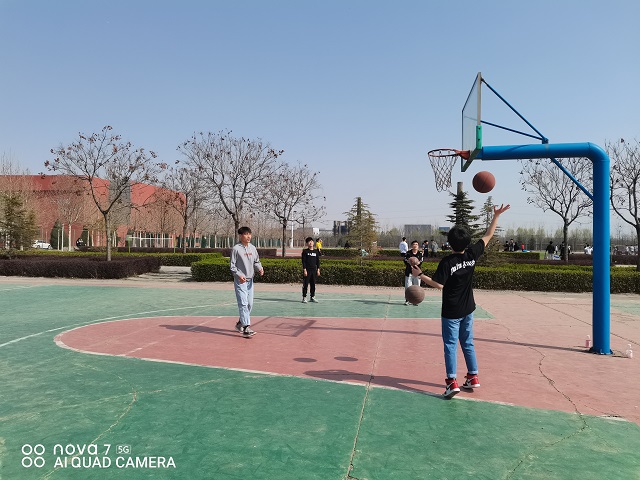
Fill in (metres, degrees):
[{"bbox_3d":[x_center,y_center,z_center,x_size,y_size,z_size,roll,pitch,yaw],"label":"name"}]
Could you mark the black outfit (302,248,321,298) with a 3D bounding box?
[{"bbox_3d":[-0.227,0.882,12.850,0.470,1.340,0.290,1,-1,-10],"label":"black outfit"}]

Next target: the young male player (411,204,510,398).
[{"bbox_3d":[1.486,0.603,5.009,0.950,1.970,0.600,1,-1,-16],"label":"young male player"}]

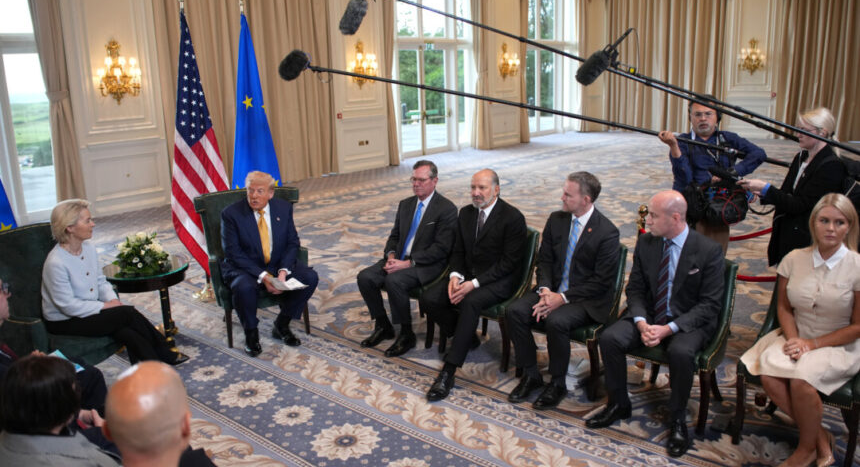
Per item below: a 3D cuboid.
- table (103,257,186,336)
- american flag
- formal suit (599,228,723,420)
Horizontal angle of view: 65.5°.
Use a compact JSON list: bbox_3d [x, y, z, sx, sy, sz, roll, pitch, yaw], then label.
[{"bbox_3d":[-2.159,0.553,5.185,0.680,0.600,0.680,-8,13,-22],"label":"table"},{"bbox_3d":[-2.015,-0.802,5.897,0.536,2.312,0.338,-7,14,-18],"label":"american flag"},{"bbox_3d":[1.270,0.469,3.624,0.620,0.921,0.508,-13,17,-39],"label":"formal suit"}]

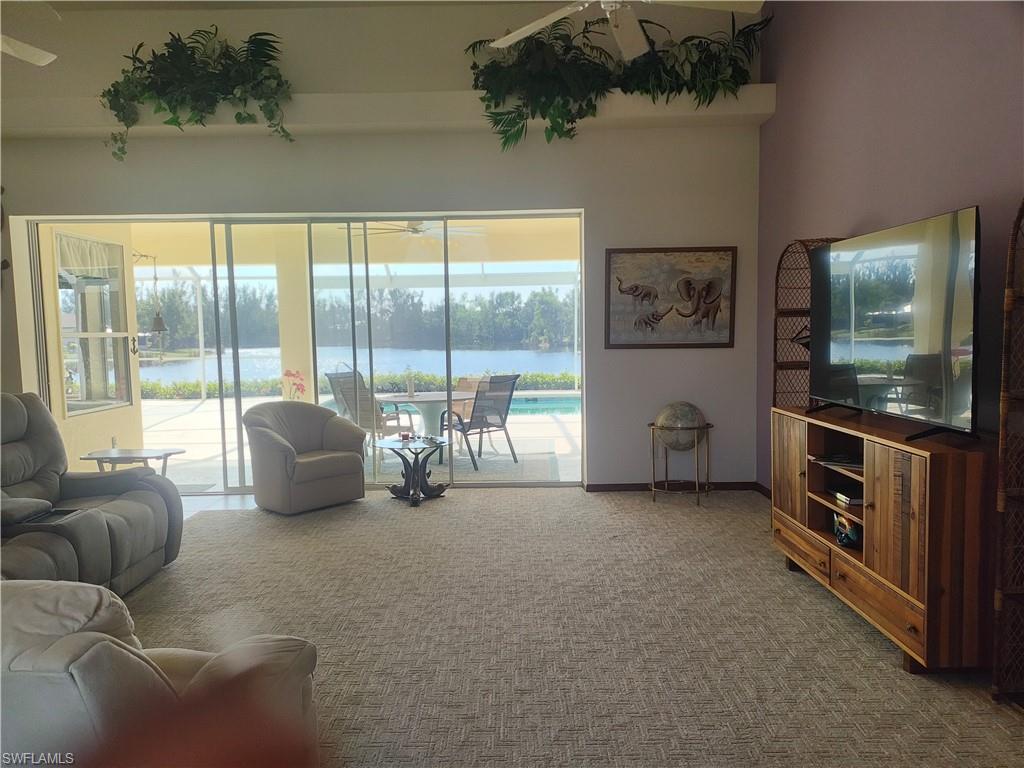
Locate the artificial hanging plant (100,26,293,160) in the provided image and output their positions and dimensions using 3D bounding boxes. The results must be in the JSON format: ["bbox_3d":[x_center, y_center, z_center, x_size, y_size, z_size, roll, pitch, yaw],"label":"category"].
[{"bbox_3d":[-2.470,-2.279,5.827,1.487,1.013,0.569,-1,4,-1],"label":"artificial hanging plant"}]

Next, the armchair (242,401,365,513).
[{"bbox_3d":[-1.784,0.591,6.261,0.790,0.840,0.800,3,6,44],"label":"armchair"}]

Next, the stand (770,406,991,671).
[{"bbox_3d":[1.808,0.672,3.637,0.459,0.946,1.629,-1,4,-1],"label":"stand"}]

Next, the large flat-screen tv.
[{"bbox_3d":[1.825,-0.307,3.644,0.066,0.879,1.538,-1,4,-1],"label":"large flat-screen tv"}]

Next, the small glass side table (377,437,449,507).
[{"bbox_3d":[-0.840,0.746,6.263,0.633,0.503,0.633,-1,4,-1],"label":"small glass side table"}]

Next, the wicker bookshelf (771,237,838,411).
[{"bbox_3d":[1.952,0.076,4.728,0.328,1.961,0.590,-1,4,-1],"label":"wicker bookshelf"}]

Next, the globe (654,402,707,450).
[{"bbox_3d":[1.399,0.348,6.128,0.410,0.410,0.410,-1,4,-1],"label":"globe"}]

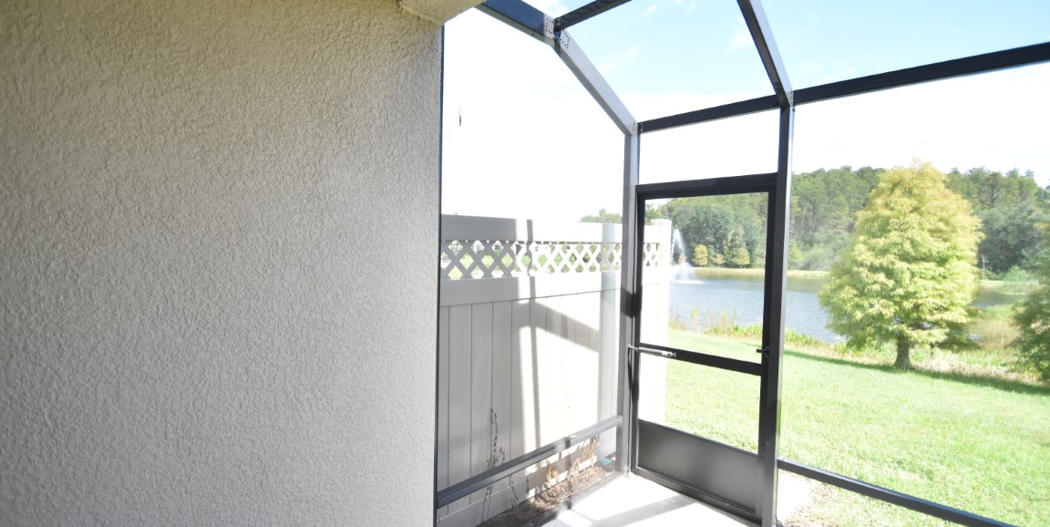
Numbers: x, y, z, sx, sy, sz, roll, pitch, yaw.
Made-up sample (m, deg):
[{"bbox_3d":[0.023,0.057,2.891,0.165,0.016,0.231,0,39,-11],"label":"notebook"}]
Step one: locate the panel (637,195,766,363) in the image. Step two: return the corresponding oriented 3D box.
[{"bbox_3d":[1.139,0.076,2.876,0.810,1.036,0.030,2,2,44],"label":"panel"}]

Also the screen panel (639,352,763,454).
[{"bbox_3d":[1.117,0.900,2.896,0.808,0.488,0.030,2,2,44],"label":"screen panel"}]

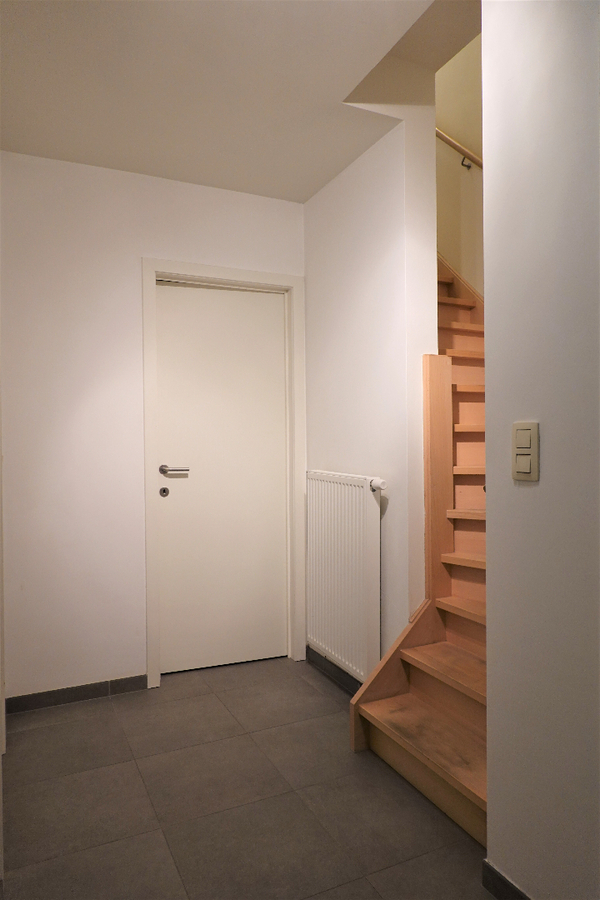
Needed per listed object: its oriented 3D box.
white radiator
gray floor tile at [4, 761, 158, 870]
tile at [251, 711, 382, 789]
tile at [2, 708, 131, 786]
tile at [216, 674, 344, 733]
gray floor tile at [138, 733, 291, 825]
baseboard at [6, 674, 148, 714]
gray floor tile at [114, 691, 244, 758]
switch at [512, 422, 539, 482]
[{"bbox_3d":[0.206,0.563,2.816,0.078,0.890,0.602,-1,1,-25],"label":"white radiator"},{"bbox_3d":[-0.732,1.173,1.958,0.452,0.012,0.452,-1,1,-25],"label":"gray floor tile"},{"bbox_3d":[0.089,1.163,2.348,0.452,0.012,0.452,-1,1,-25],"label":"tile"},{"bbox_3d":[-0.927,1.170,2.368,0.452,0.012,0.452,-1,1,-25],"label":"tile"},{"bbox_3d":[-0.106,1.161,2.758,0.452,0.012,0.452,-1,1,-25],"label":"tile"},{"bbox_3d":[-0.321,1.168,2.153,0.452,0.012,0.452,-1,1,-25],"label":"gray floor tile"},{"bbox_3d":[-1.021,1.125,2.776,0.623,0.071,0.012,-1,1,-25],"label":"baseboard"},{"bbox_3d":[-0.516,1.166,2.563,0.452,0.012,0.452,-1,1,-25],"label":"gray floor tile"},{"bbox_3d":[0.547,0.004,1.457,0.012,0.141,0.080,-1,1,-25],"label":"switch"}]

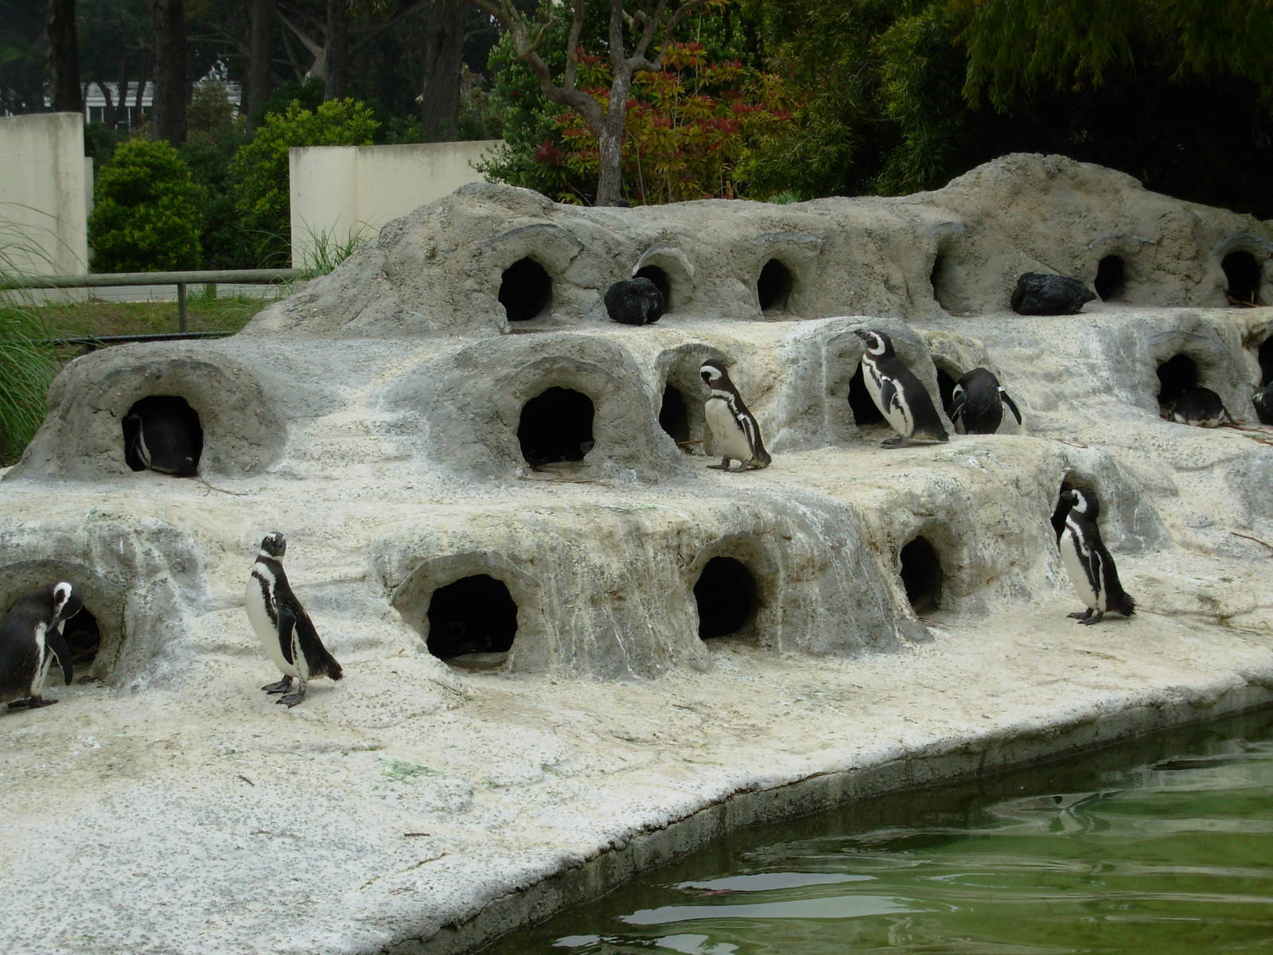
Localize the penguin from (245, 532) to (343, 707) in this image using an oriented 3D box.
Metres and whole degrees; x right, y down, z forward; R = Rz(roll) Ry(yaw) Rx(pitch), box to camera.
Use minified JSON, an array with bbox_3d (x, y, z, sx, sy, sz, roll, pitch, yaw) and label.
[{"bbox_3d":[-1.223,0.501,9.950,0.330,0.600,0.200,-2,5,-25],"label":"penguin"}]

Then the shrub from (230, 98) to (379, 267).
[{"bbox_3d":[-4.047,-3.478,34.000,1.900,2.250,1.800,0,4,0],"label":"shrub"}]

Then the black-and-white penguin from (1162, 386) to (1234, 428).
[{"bbox_3d":[3.013,-0.382,15.000,0.290,0.230,0.410,-2,4,-20],"label":"black-and-white penguin"}]

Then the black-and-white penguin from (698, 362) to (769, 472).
[{"bbox_3d":[0.460,-0.294,13.000,0.290,0.510,0.200,-3,5,-40],"label":"black-and-white penguin"}]

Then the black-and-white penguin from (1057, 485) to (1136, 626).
[{"bbox_3d":[1.971,0.331,12.000,0.310,0.570,0.200,-2,5,-25],"label":"black-and-white penguin"}]

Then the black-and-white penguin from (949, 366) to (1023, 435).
[{"bbox_3d":[1.758,-0.369,14.100,0.340,0.390,0.290,-1,4,-17],"label":"black-and-white penguin"}]

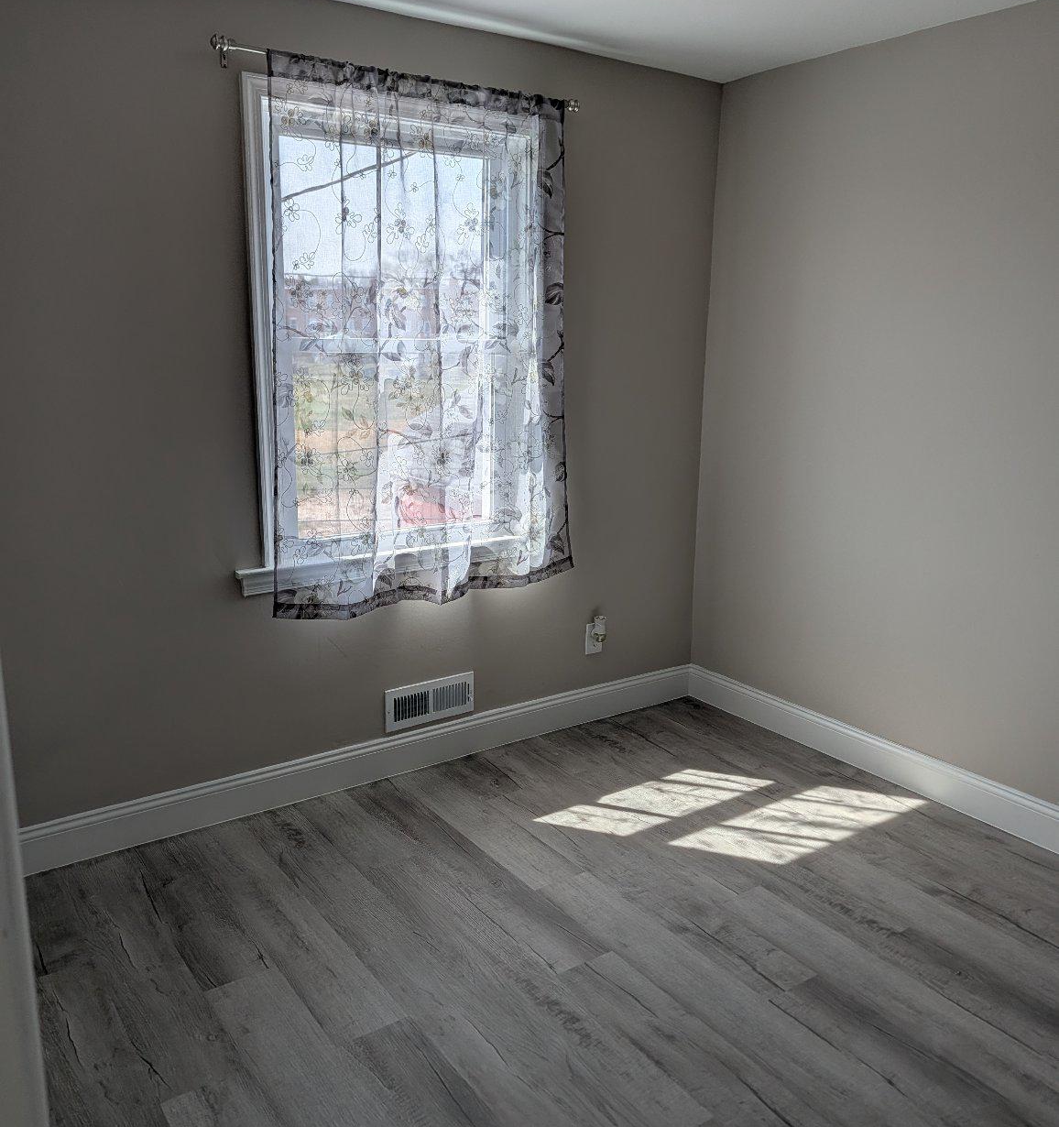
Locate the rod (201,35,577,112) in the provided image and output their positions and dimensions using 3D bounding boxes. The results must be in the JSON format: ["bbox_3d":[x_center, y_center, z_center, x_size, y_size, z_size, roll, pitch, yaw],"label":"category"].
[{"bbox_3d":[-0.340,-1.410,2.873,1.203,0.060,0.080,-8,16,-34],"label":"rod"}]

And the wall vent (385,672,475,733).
[{"bbox_3d":[-0.342,0.476,3.371,0.347,0.146,0.020,-8,16,-34],"label":"wall vent"}]

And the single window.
[{"bbox_3d":[-0.293,-0.651,3.053,1.090,1.602,0.095,-8,16,-34],"label":"single window"}]

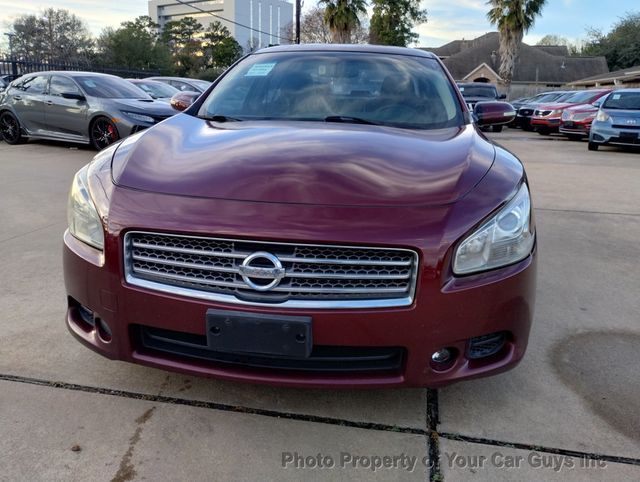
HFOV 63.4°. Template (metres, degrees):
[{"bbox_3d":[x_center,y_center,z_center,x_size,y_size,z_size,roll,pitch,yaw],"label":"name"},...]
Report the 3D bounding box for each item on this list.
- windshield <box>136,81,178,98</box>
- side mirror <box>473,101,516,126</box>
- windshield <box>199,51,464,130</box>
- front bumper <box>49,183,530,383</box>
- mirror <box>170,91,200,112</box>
[{"bbox_3d":[-3.909,-3.793,13.105,0.900,0.470,1.420,8,17,21],"label":"windshield"},{"bbox_3d":[0.992,-0.725,2.948,0.240,0.150,0.160,4,16,8],"label":"side mirror"},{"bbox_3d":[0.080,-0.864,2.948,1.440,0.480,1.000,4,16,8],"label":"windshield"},{"bbox_3d":[-0.138,0.128,1.849,1.820,0.610,0.600,4,16,8],"label":"front bumper"},{"bbox_3d":[-0.807,-0.844,3.197,0.240,0.150,0.160,4,16,8],"label":"mirror"}]

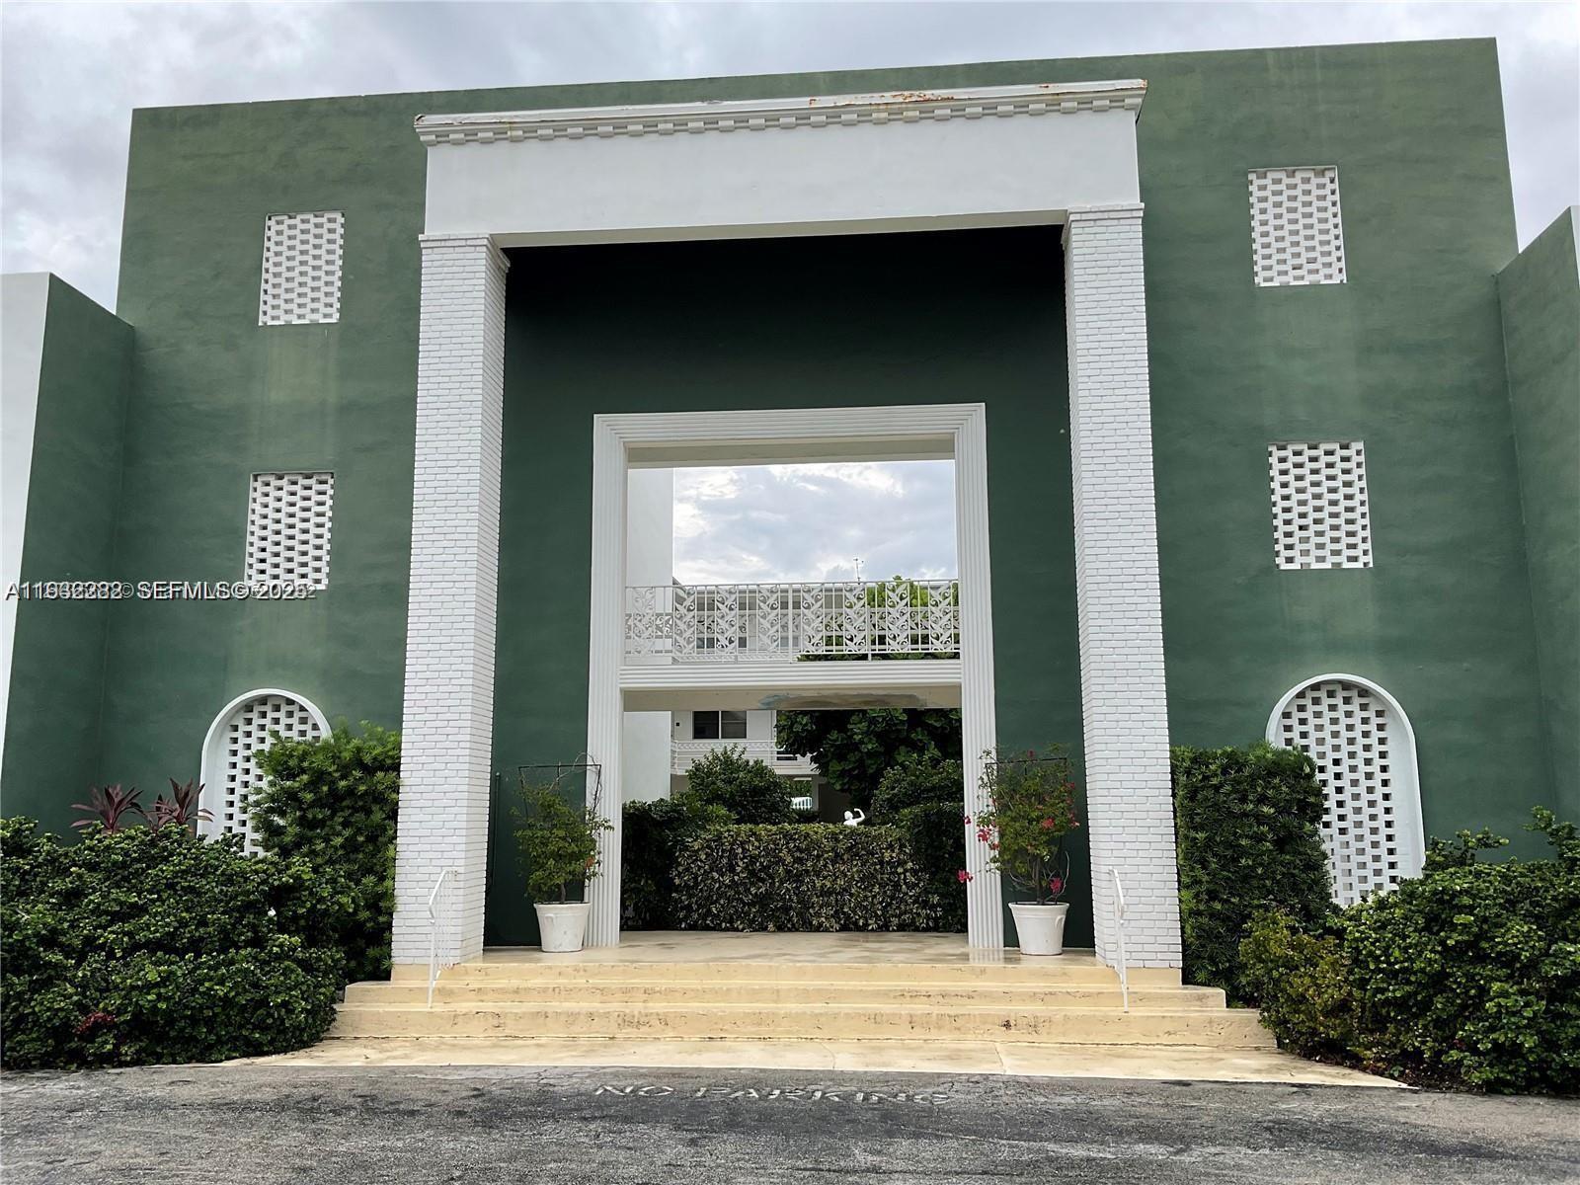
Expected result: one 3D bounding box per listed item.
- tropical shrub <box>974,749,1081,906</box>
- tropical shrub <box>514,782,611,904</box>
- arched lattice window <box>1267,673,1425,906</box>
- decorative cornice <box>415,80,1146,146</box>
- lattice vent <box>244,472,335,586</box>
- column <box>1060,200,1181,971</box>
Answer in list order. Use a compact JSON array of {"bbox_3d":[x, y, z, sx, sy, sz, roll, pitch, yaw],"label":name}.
[{"bbox_3d":[2.219,2.196,12.499,1.014,1.480,0.780,-1,-10,5],"label":"tropical shrub"},{"bbox_3d":[-2.215,2.438,12.901,0.968,1.171,0.734,-1,-10,5],"label":"tropical shrub"},{"bbox_3d":[5.210,1.968,12.447,1.347,2.400,0.236,-1,-9,5],"label":"arched lattice window"},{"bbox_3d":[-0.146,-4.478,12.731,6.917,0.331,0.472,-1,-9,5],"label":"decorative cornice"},{"bbox_3d":[-5.320,-0.652,14.138,0.905,1.266,0.120,-1,-10,5],"label":"lattice vent"},{"bbox_3d":[2.968,-0.160,11.959,0.677,6.784,0.701,-1,-10,5],"label":"column"}]

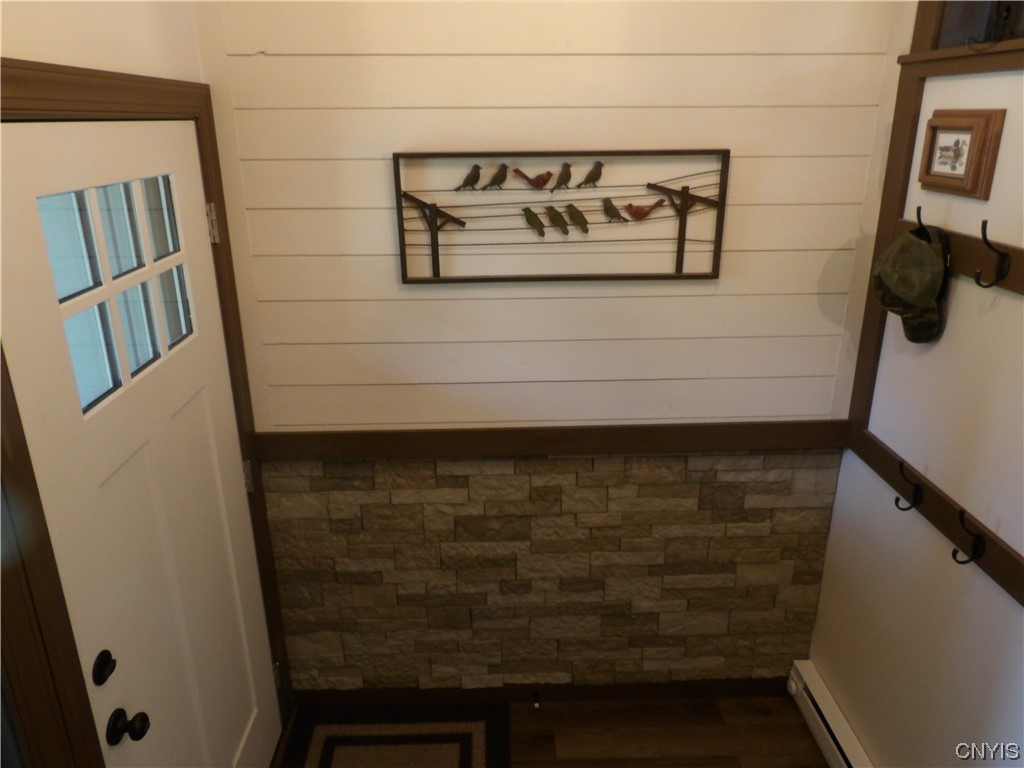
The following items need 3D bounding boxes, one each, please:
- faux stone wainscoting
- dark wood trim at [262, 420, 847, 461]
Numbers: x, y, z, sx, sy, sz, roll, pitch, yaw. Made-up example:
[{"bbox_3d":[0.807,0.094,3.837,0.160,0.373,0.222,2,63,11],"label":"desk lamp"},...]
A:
[{"bbox_3d":[0.142,0.661,2.428,1.872,0.926,0.032,-1,20,-2],"label":"faux stone wainscoting"},{"bbox_3d":[0.137,0.180,2.252,1.872,0.093,0.025,-1,20,-2],"label":"dark wood trim"}]

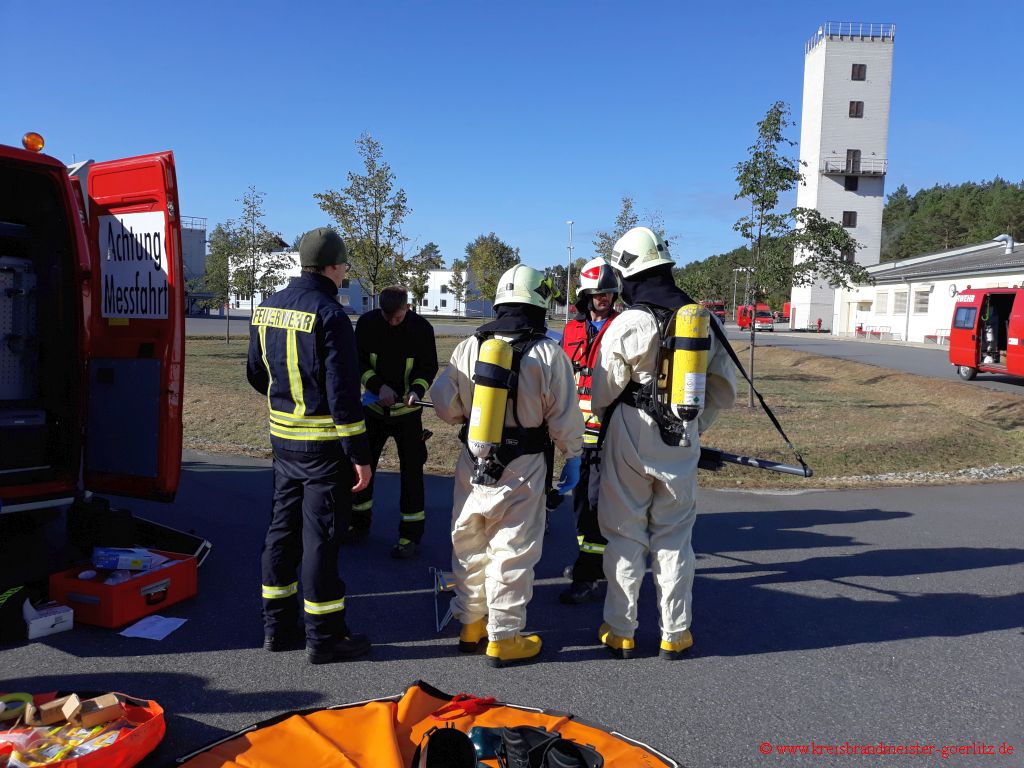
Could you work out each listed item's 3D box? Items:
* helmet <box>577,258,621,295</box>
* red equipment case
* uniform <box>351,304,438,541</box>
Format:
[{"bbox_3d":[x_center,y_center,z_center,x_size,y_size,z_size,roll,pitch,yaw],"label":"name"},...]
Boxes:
[{"bbox_3d":[0.474,-0.585,4.350,0.240,0.225,0.290,-1,6,-27],"label":"helmet"},{"bbox_3d":[-2.020,1.053,4.190,0.420,0.212,0.540,3,6,22],"label":"red equipment case"},{"bbox_3d":[-0.737,0.288,5.050,0.560,1.500,0.460,2,6,-2],"label":"uniform"}]

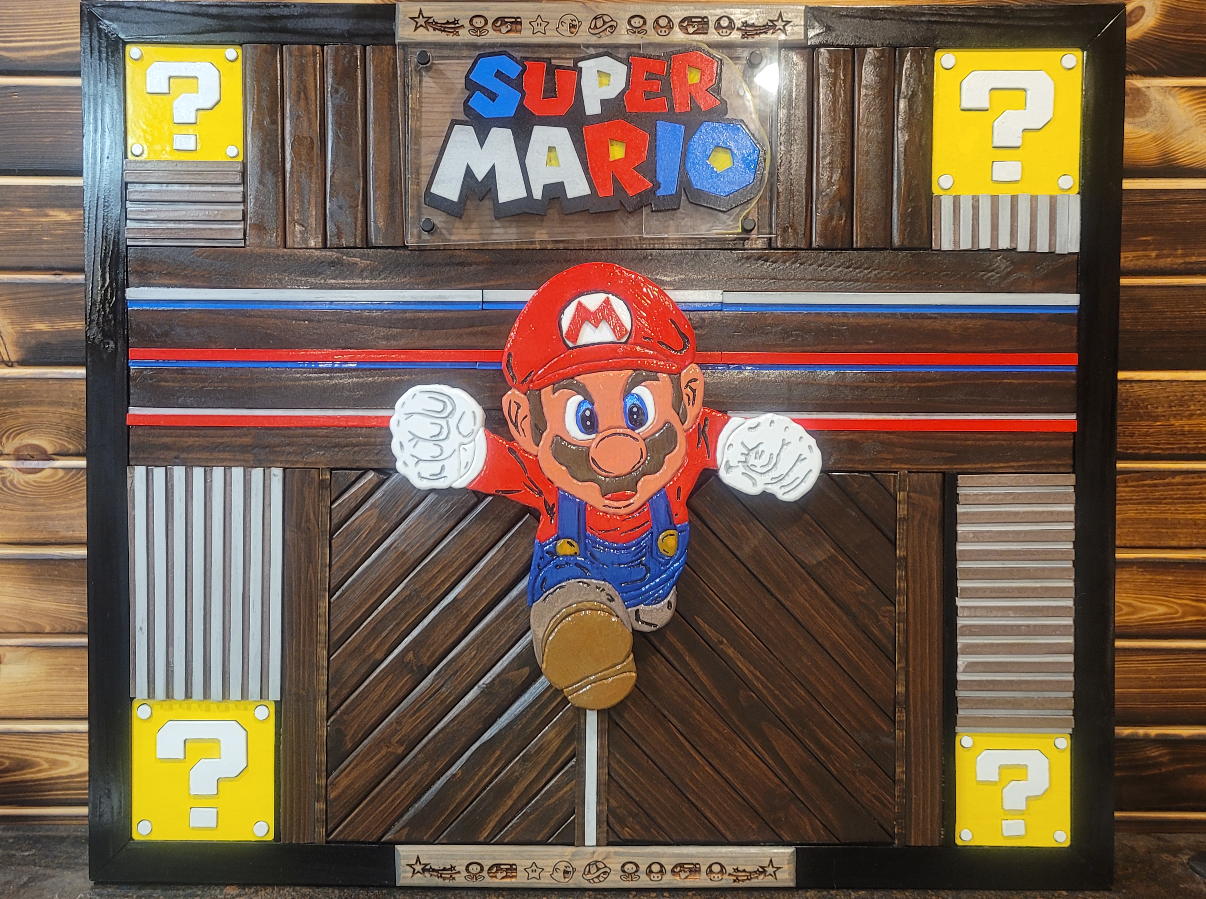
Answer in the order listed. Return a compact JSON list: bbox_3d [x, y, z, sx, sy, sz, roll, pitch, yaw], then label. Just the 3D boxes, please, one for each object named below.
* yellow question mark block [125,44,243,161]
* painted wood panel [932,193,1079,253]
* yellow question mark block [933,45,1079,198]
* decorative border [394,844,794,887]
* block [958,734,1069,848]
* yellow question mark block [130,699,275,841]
[{"bbox_3d":[-0.367,-0.304,0.804,0.103,0.101,0.019,0,1,0],"label":"yellow question mark block"},{"bbox_3d":[0.355,-0.199,0.805,0.129,0.050,0.015,0,1,0],"label":"painted wood panel"},{"bbox_3d":[0.355,-0.287,0.804,0.131,0.128,0.019,0,1,0],"label":"yellow question mark block"},{"bbox_3d":[-0.007,0.370,0.815,0.356,0.038,0.020,0,1,0],"label":"decorative border"},{"bbox_3d":[0.366,0.304,0.817,0.102,0.102,0.019,0,1,0],"label":"block"},{"bbox_3d":[-0.356,0.286,0.817,0.127,0.126,0.019,0,1,0],"label":"yellow question mark block"}]

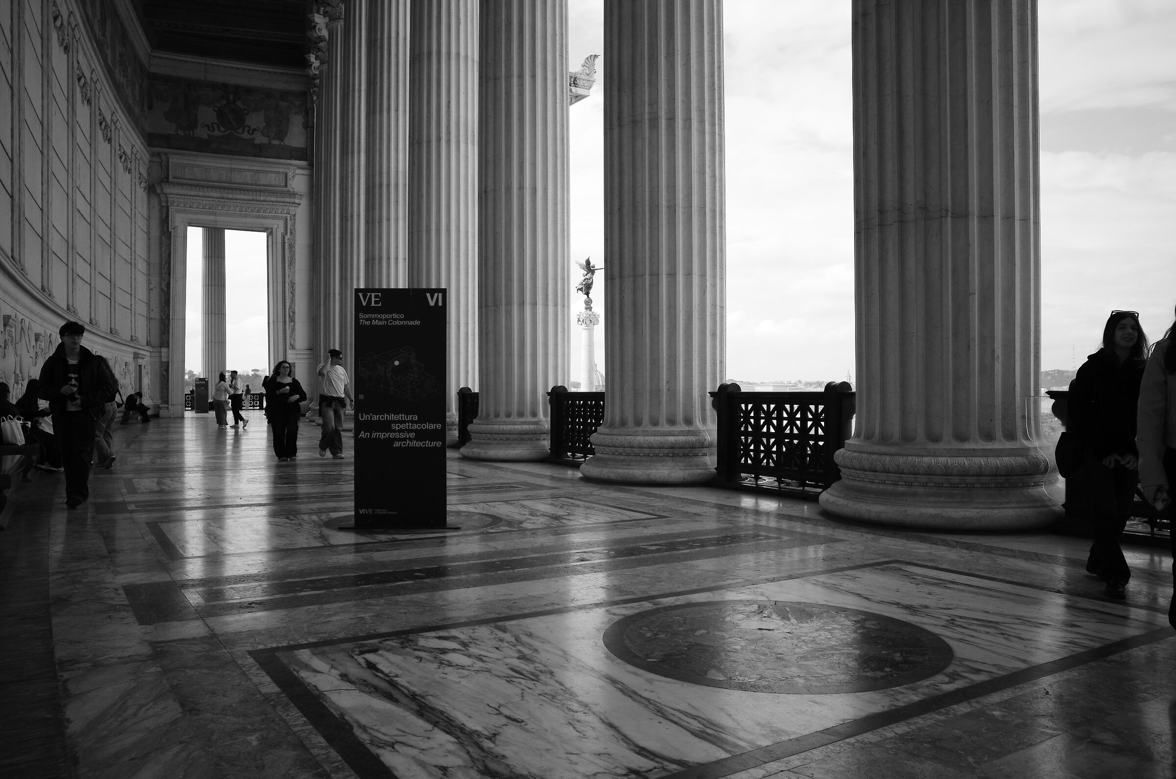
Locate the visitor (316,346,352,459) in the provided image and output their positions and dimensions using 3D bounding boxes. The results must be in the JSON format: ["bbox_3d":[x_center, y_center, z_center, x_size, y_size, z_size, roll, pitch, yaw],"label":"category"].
[{"bbox_3d":[-4.210,0.245,15.150,0.600,1.820,0.480,0,0,-30],"label":"visitor"}]

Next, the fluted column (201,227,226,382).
[{"bbox_3d":[-25.026,-6.178,61.026,2.000,15.100,2.000,0,0,-18],"label":"fluted column"}]

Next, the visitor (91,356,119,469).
[{"bbox_3d":[-7.120,0.330,13.450,0.460,1.670,0.480,0,0,-43],"label":"visitor"}]

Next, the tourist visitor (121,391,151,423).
[{"bbox_3d":[-15.750,0.630,32.000,0.780,1.100,0.520,0,0,-14],"label":"tourist visitor"}]

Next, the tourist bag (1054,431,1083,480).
[{"bbox_3d":[2.900,0.400,5.500,0.160,0.290,0.270,0,0,0],"label":"tourist bag"}]

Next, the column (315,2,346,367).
[{"bbox_3d":[-7.926,-6.339,30.526,2.000,15.100,2.000,0,0,-21],"label":"column"}]

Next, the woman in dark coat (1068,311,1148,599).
[{"bbox_3d":[3.040,0.350,5.300,0.480,1.630,0.460,0,0,0],"label":"woman in dark coat"}]

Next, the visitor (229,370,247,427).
[{"bbox_3d":[-10.953,0.319,28.603,0.560,1.790,0.500,0,0,-22],"label":"visitor"}]

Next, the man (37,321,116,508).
[{"bbox_3d":[-4.973,0.237,8.853,0.620,1.780,0.440,0,0,-20],"label":"man"}]

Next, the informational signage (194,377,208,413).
[{"bbox_3d":[-21.133,0.347,50.003,0.780,1.950,0.150,0,0,-5],"label":"informational signage"}]

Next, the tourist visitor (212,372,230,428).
[{"bbox_3d":[-10.730,0.340,26.700,0.500,1.650,0.420,0,0,37],"label":"tourist visitor"}]

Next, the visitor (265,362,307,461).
[{"bbox_3d":[-4.873,0.332,14.753,0.620,1.630,0.420,0,0,-17],"label":"visitor"}]

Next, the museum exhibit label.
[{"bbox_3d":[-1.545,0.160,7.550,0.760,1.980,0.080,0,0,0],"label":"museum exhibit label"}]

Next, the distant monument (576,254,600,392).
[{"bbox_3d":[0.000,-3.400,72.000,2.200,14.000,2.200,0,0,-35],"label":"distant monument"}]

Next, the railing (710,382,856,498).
[{"bbox_3d":[2.068,0.516,9.832,0.200,1.180,2.400,0,0,-31],"label":"railing"}]

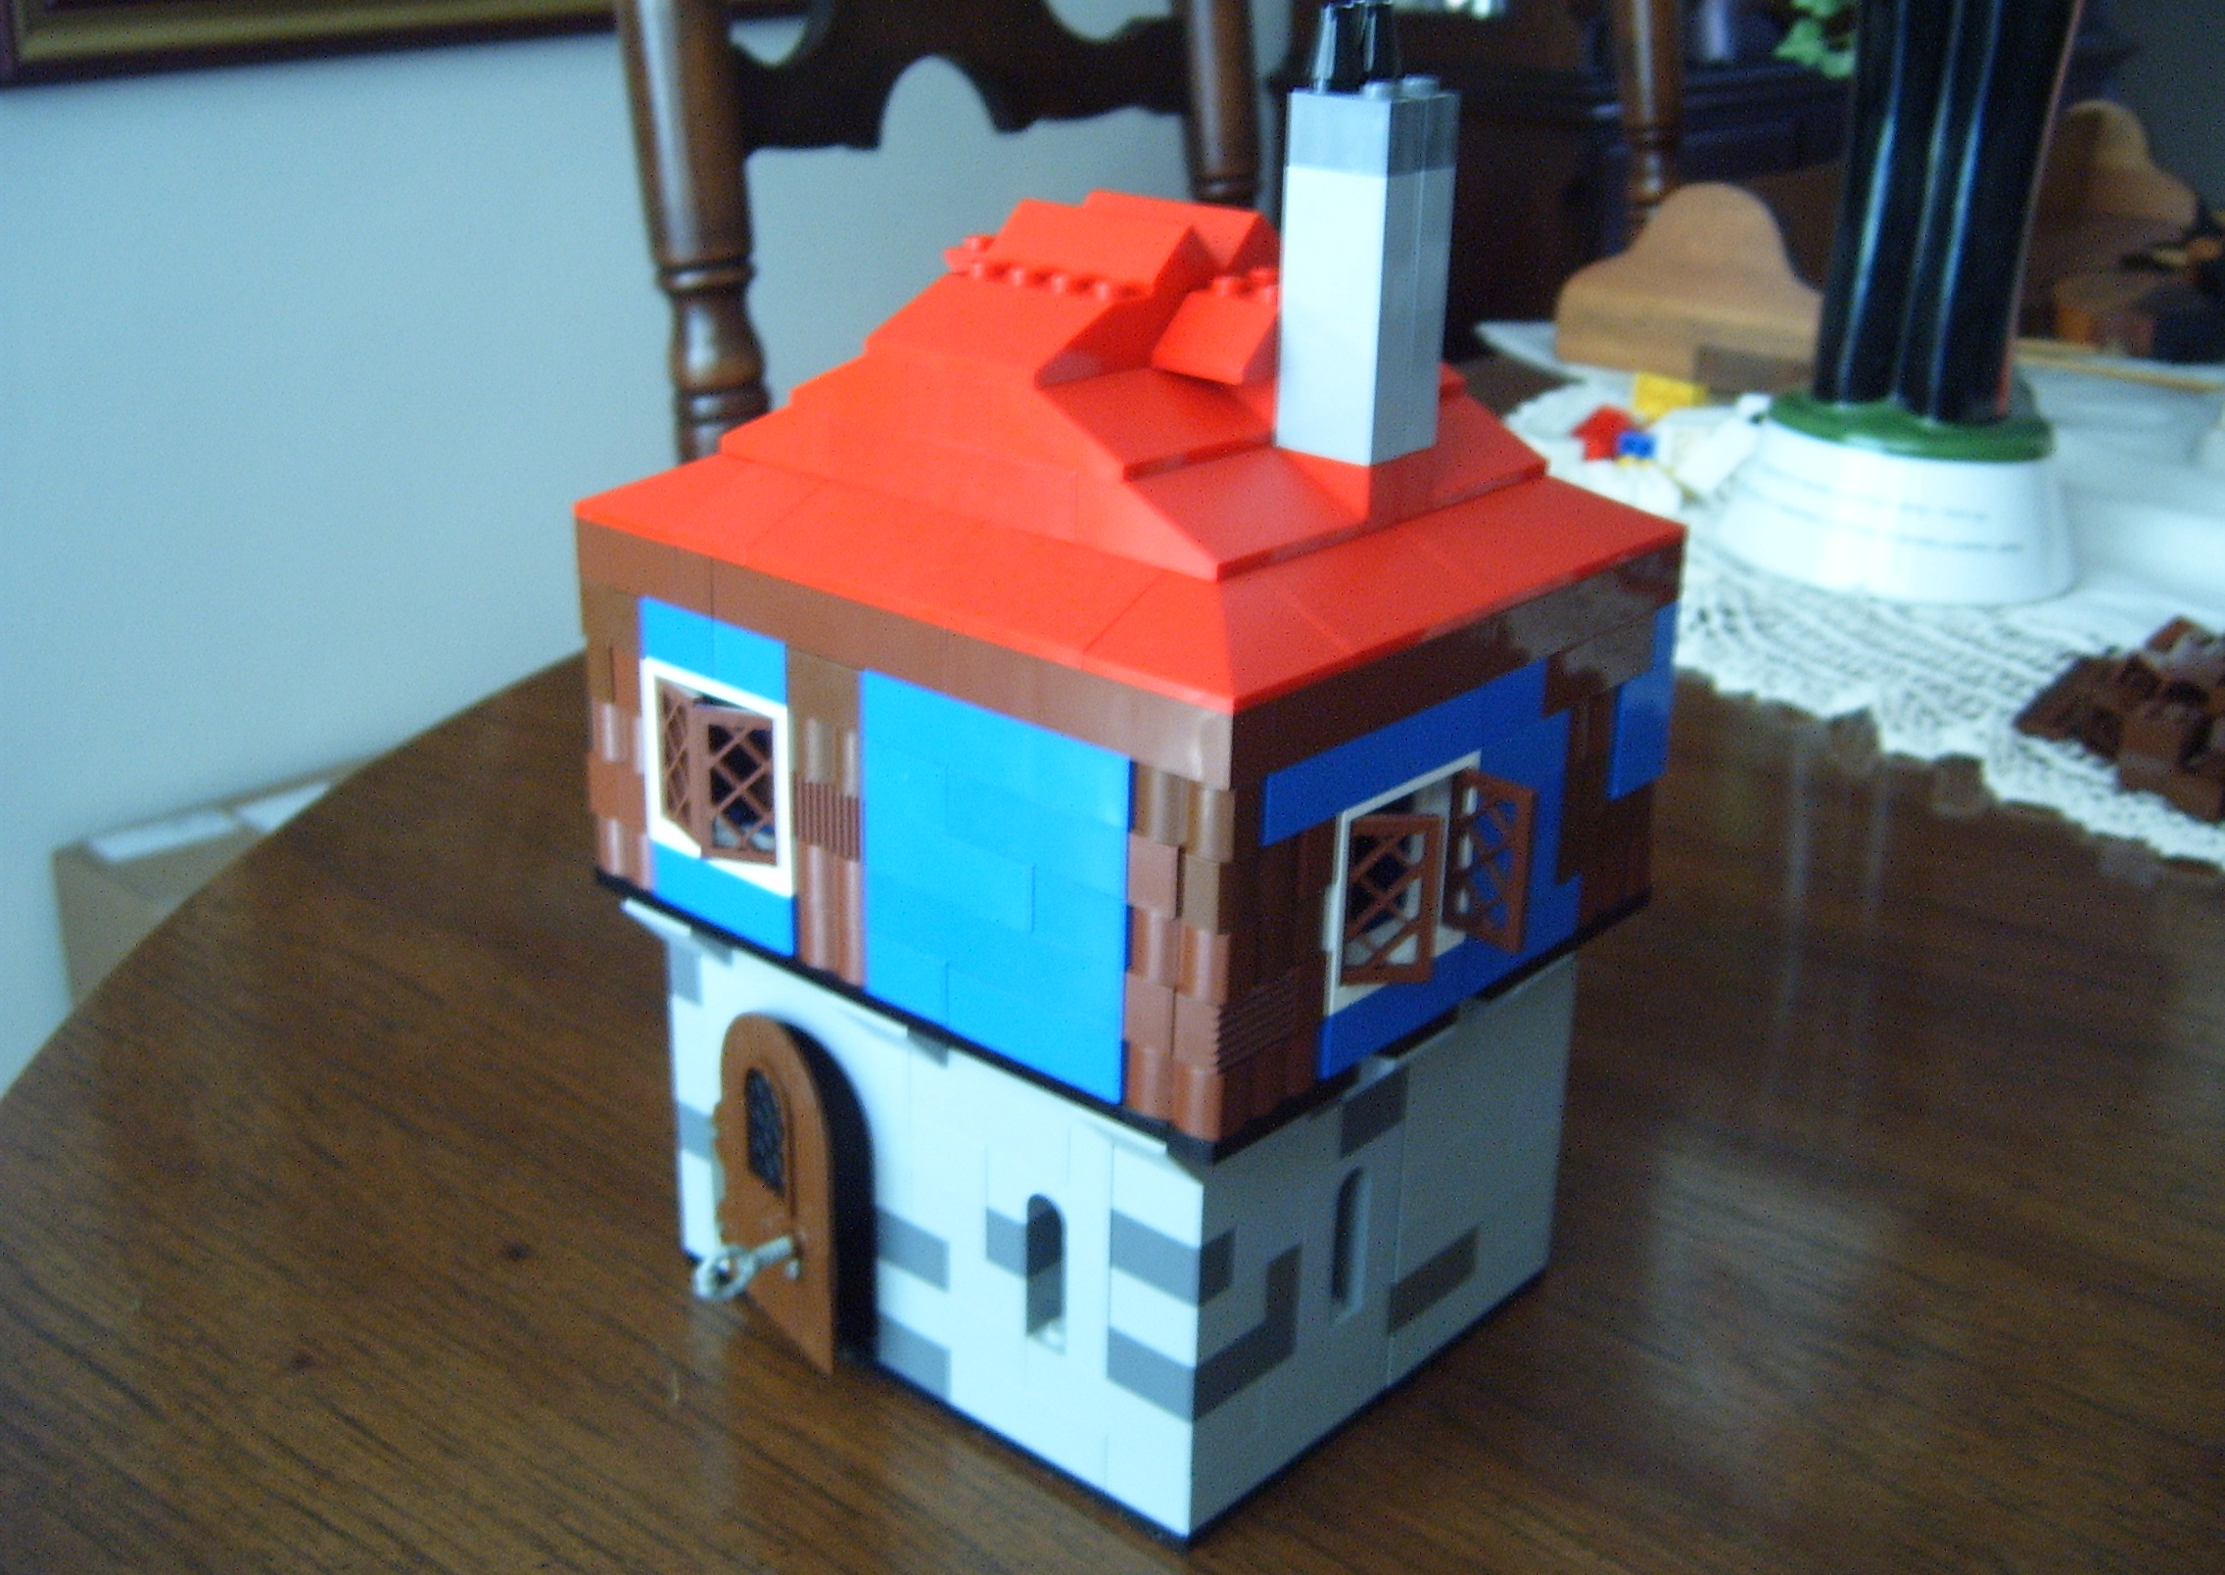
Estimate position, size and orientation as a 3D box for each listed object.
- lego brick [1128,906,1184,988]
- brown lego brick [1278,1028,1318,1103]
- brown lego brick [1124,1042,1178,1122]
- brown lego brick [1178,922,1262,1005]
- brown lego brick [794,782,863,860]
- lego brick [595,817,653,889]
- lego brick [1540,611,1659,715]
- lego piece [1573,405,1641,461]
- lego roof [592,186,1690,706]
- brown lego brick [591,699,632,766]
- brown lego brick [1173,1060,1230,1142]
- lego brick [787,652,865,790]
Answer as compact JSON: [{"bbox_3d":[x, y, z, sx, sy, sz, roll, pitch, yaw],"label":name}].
[{"bbox_3d":[0.007,0.019,0.305,0.008,0.010,0.008,19,27,37],"label":"lego brick"},{"bbox_3d":[0.022,0.035,0.317,0.007,0.010,0.008,18,27,38],"label":"brown lego brick"},{"bbox_3d":[0.007,0.037,0.312,0.008,0.010,0.008,19,27,37],"label":"brown lego brick"},{"bbox_3d":[0.013,0.021,0.300,0.008,0.010,0.008,19,27,37],"label":"brown lego brick"},{"bbox_3d":[-0.038,0.004,0.341,0.016,0.010,0.008,18,27,38],"label":"brown lego brick"},{"bbox_3d":[-0.074,0.009,0.377,0.016,0.010,0.008,19,27,37],"label":"lego brick"},{"bbox_3d":[0.069,-0.019,0.355,0.008,0.010,0.032,19,27,37],"label":"lego brick"},{"bbox_3d":[0.204,-0.146,0.985,0.026,0.018,0.020,5,21,11],"label":"lego piece"},{"bbox_3d":[0.004,-0.061,0.352,0.128,0.048,0.112,18,27,38],"label":"lego roof"},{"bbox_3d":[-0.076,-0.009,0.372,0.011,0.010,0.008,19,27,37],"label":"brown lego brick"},{"bbox_3d":[0.013,0.039,0.306,0.008,0.010,0.009,18,27,38],"label":"brown lego brick"},{"bbox_3d":[-0.037,-0.010,0.338,0.016,0.019,0.008,19,27,37],"label":"lego brick"}]

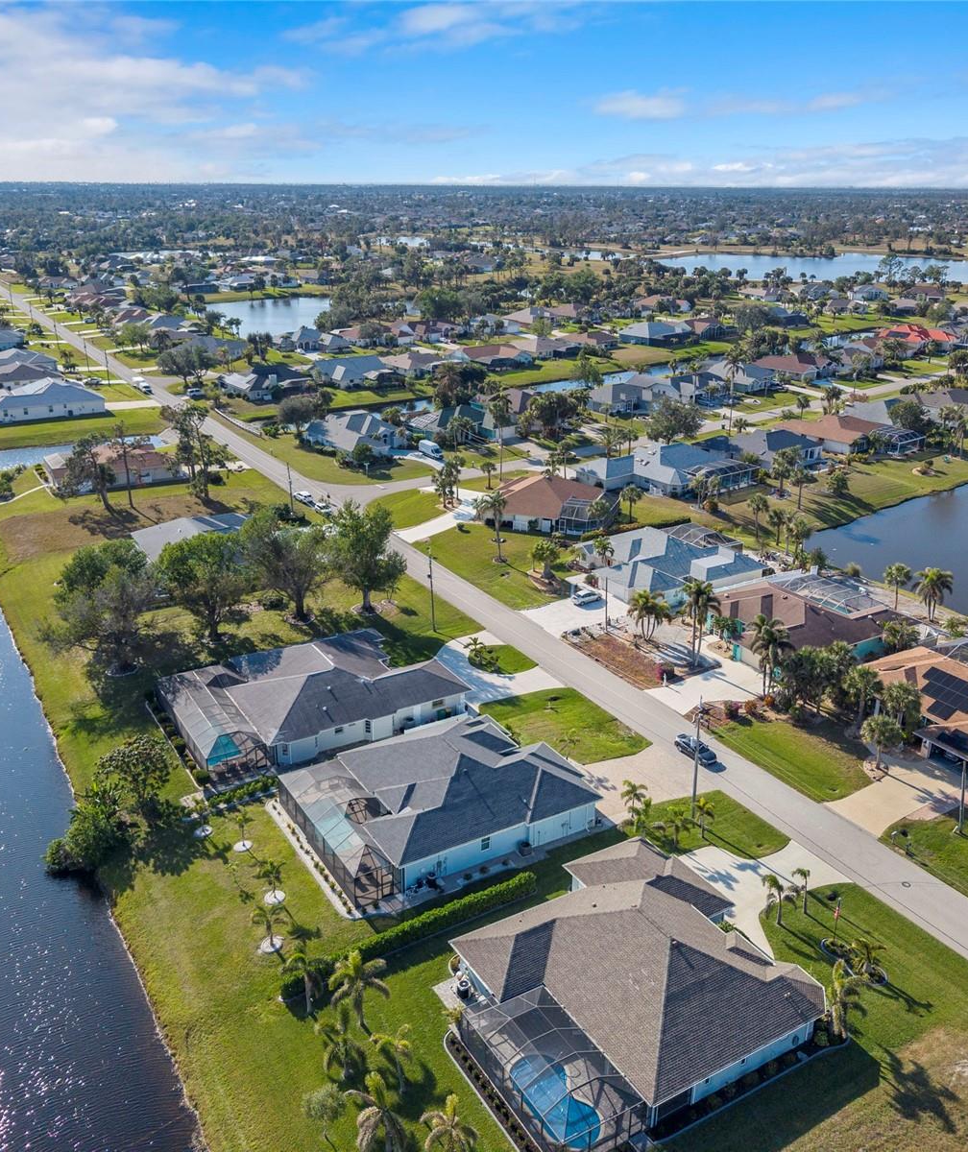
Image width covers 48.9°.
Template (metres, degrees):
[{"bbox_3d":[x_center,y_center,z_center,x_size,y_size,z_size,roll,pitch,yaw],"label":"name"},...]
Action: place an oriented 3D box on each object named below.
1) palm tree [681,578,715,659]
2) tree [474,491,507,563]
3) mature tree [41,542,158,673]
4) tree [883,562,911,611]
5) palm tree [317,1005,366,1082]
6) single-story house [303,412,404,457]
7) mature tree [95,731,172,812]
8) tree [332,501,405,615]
[{"bbox_3d":[24.190,5.230,120.840,3.900,10.500,3.900,0,20,0],"label":"palm tree"},{"bbox_3d":[1.353,-7.369,158.663,4.700,10.700,4.700,0,20,0],"label":"tree"},{"bbox_3d":[-42.750,3.810,119.650,12.300,13.400,12.300,0,20,0],"label":"mature tree"},{"bbox_3d":[54.771,1.569,140.923,3.700,6.900,3.700,0,20,0],"label":"tree"},{"bbox_3d":[-8.811,28.982,66.061,3.100,5.700,3.100,0,20,0],"label":"palm tree"},{"bbox_3d":[-25.832,-29.862,226.278,17.338,5.600,21.796,-11,23,-28],"label":"single-story house"},{"bbox_3d":[-31.173,17.681,95.252,7.000,6.400,7.000,0,20,0],"label":"mature tree"},{"bbox_3d":[-15.047,-2.033,139.134,9.998,14.031,9.998,0,20,0],"label":"tree"}]

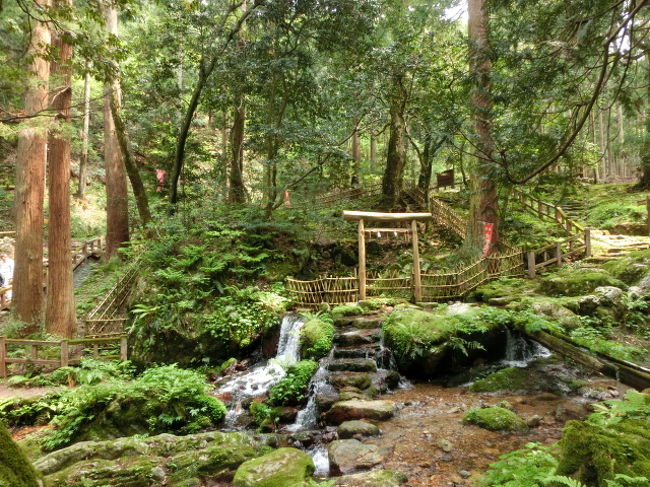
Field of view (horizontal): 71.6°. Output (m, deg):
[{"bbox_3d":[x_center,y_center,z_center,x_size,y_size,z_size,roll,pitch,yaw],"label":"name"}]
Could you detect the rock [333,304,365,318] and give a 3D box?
[{"bbox_3d":[0.500,1.440,9.500,0.660,0.270,0.450,0,0,0],"label":"rock"}]

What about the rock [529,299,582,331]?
[{"bbox_3d":[4.580,1.420,9.000,0.950,0.570,0.700,0,0,17],"label":"rock"}]

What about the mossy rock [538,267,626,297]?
[{"bbox_3d":[5.800,0.860,10.200,1.650,0.600,1.100,0,0,17],"label":"mossy rock"}]

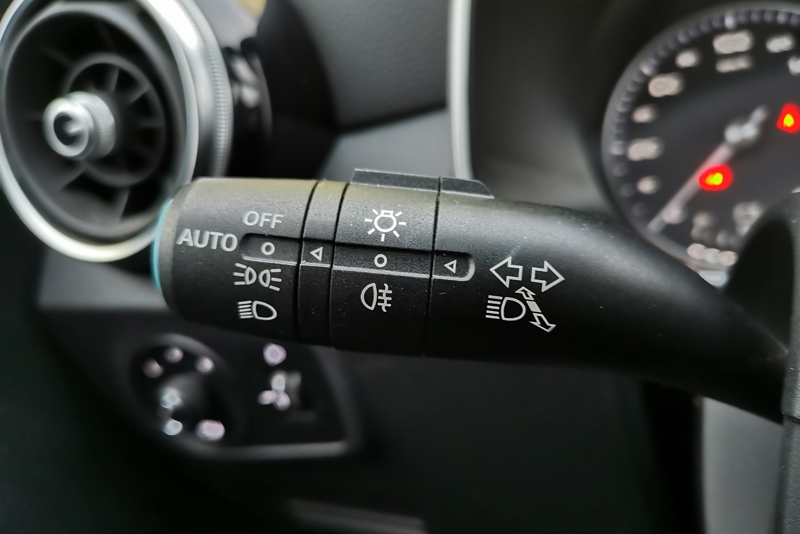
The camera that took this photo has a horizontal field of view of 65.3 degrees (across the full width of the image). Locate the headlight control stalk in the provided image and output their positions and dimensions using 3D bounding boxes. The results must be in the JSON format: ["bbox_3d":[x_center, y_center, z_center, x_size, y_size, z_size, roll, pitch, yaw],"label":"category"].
[{"bbox_3d":[0.025,0.007,0.127,0.146,0.043,0.036,8,8,-6],"label":"headlight control stalk"}]

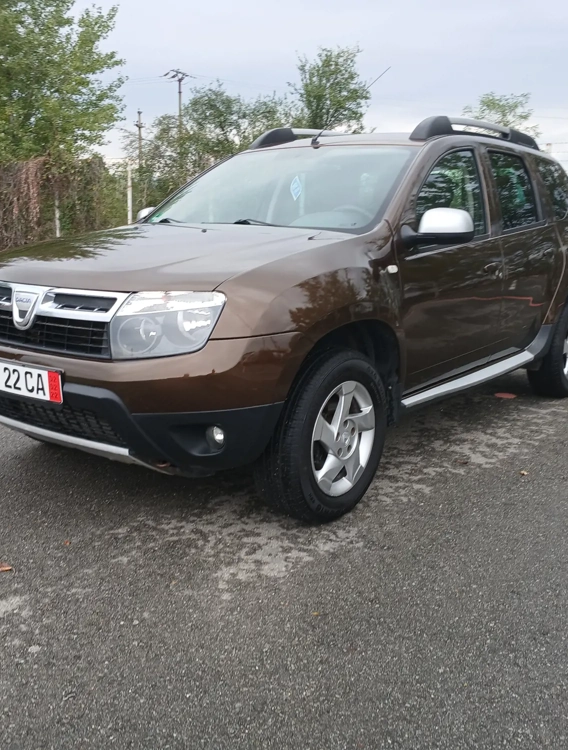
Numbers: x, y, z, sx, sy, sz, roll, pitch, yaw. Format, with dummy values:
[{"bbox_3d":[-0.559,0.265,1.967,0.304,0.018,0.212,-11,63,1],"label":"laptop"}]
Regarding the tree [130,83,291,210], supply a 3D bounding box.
[{"bbox_3d":[-2.797,-8.007,28.980,6.391,6.196,5.200,0,12,0],"label":"tree"}]

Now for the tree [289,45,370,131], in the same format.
[{"bbox_3d":[1.505,-7.722,25.968,3.300,6.932,3.200,0,12,0],"label":"tree"}]

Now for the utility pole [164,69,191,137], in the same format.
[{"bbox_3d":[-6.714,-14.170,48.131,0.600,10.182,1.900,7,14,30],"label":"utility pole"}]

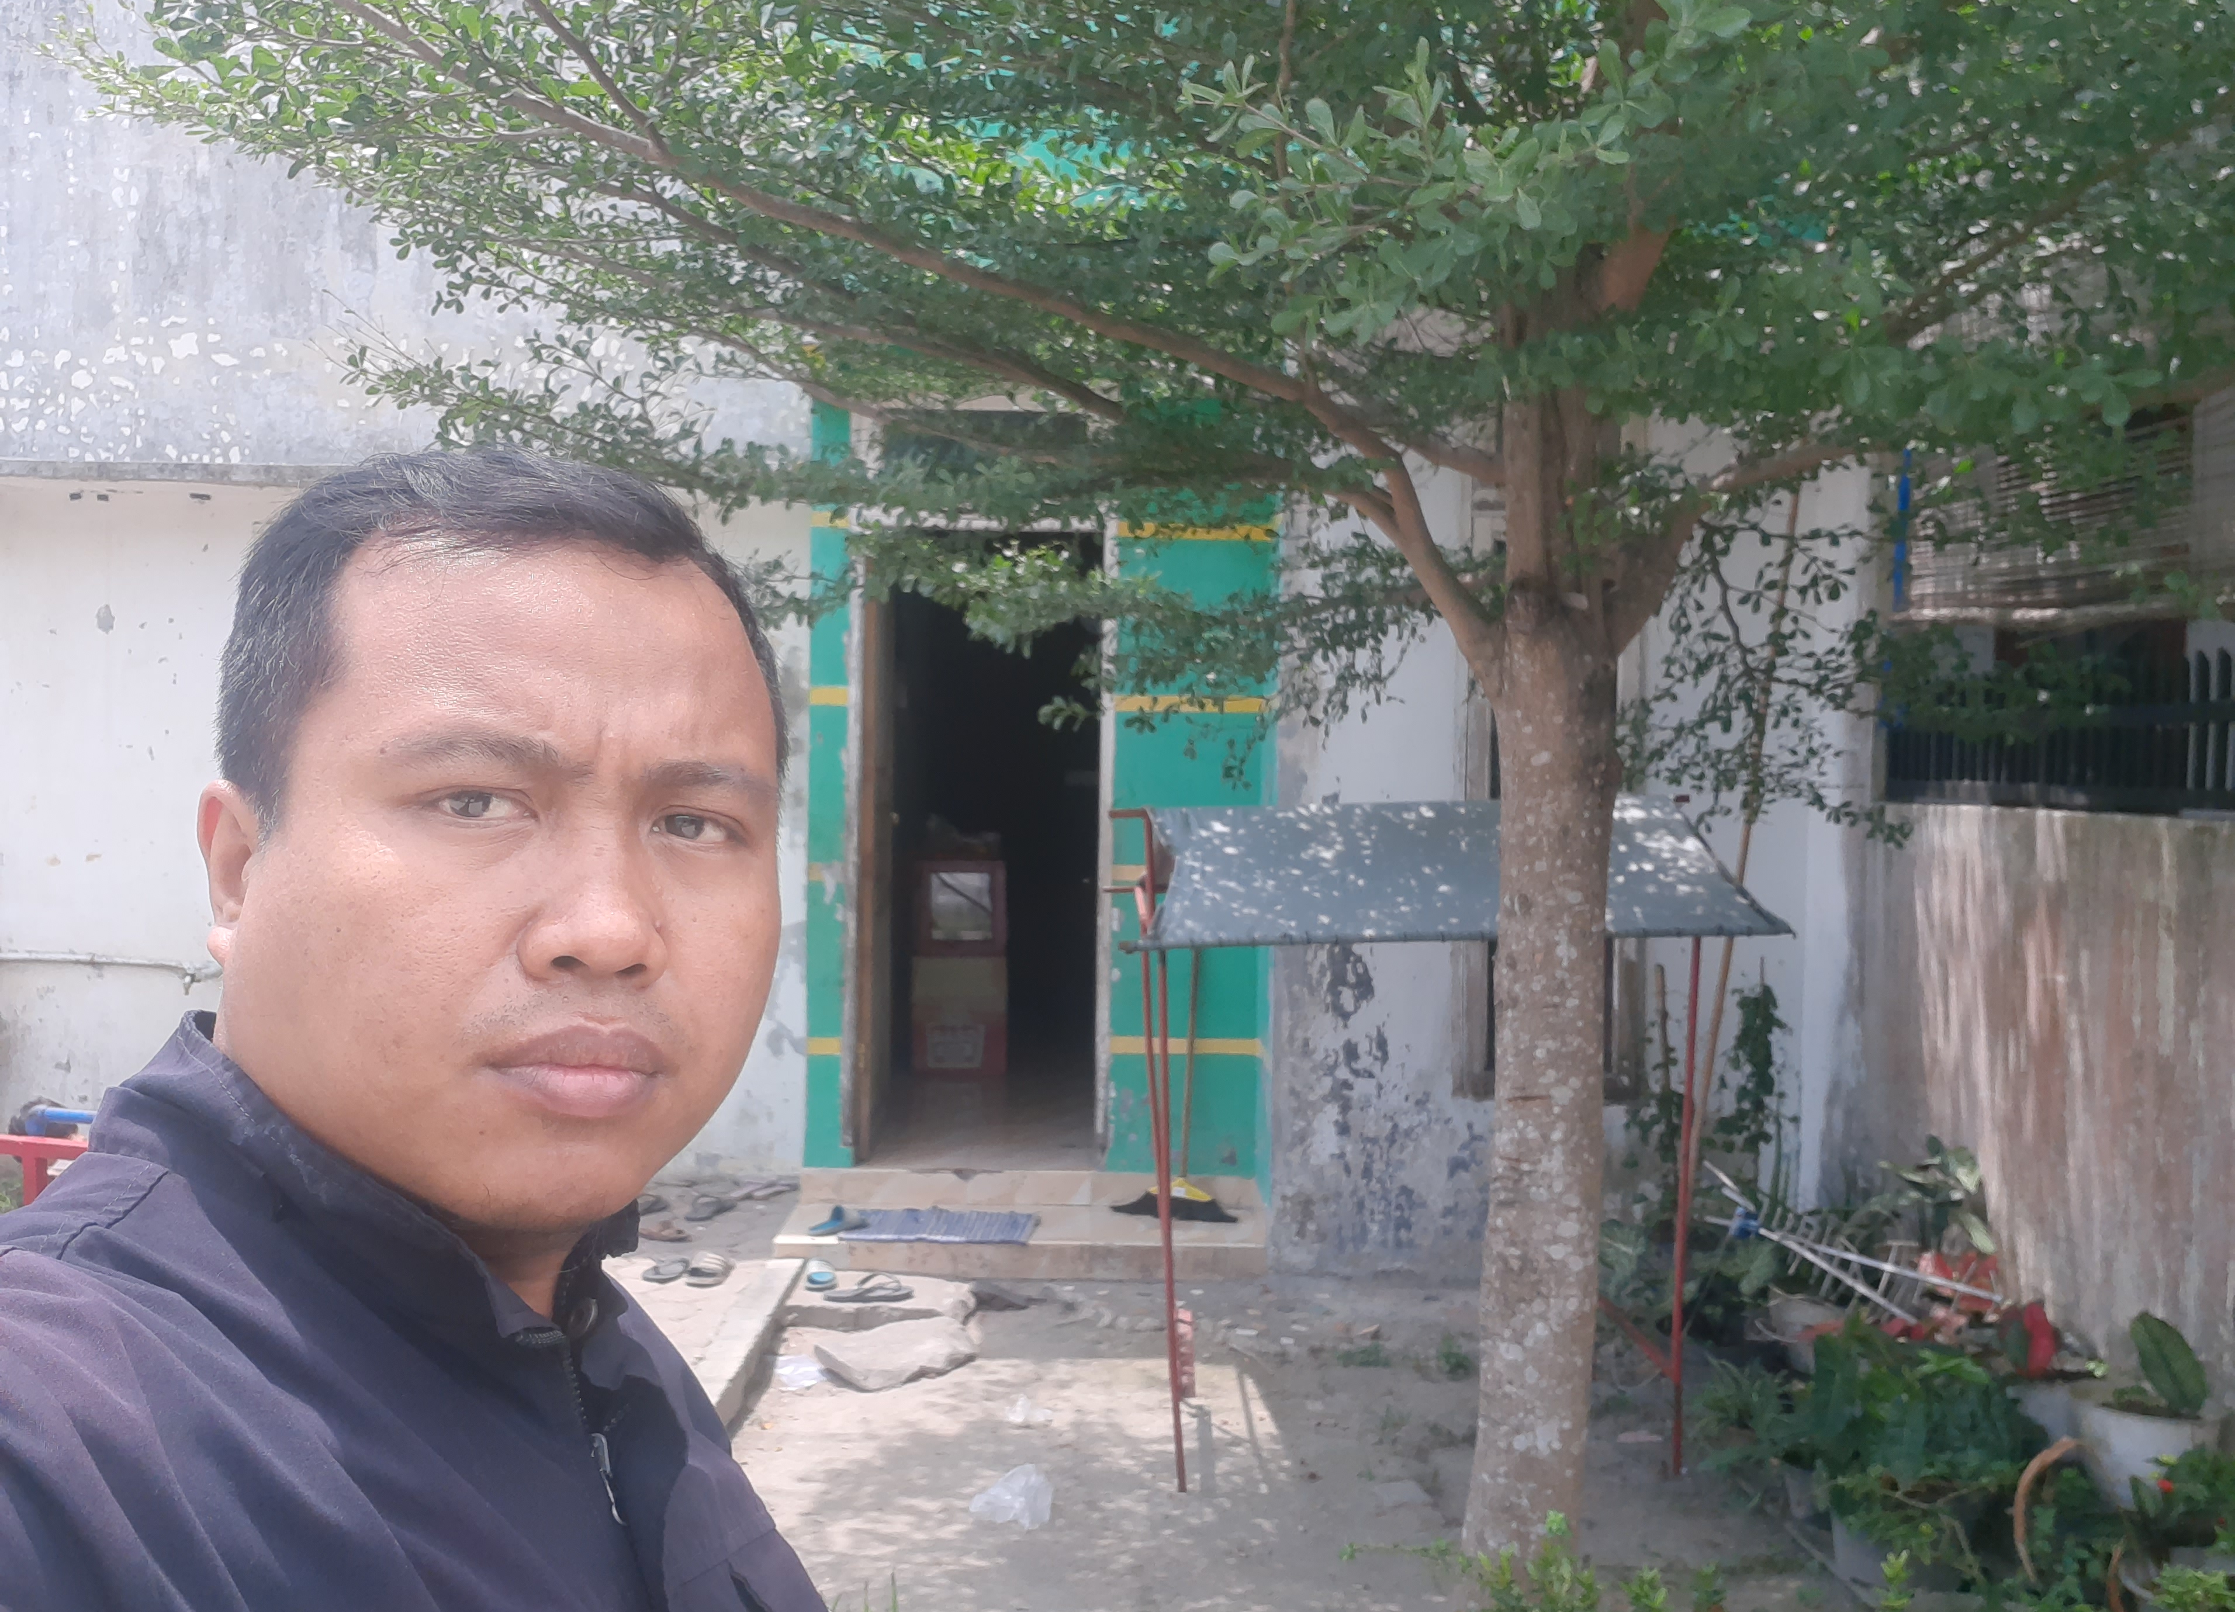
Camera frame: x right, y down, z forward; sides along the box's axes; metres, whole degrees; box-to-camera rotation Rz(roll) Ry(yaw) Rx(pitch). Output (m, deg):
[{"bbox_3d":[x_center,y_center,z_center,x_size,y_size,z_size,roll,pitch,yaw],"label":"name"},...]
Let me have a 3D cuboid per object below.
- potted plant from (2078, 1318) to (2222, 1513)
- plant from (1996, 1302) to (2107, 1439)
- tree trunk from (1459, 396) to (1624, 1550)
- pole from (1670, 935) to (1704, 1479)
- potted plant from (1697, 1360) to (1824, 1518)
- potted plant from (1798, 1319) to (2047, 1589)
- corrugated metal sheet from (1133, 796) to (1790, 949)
[{"bbox_3d":[2.275,1.338,3.601,0.285,0.436,0.280,1,3,-3],"label":"potted plant"},{"bbox_3d":[2.255,1.363,3.902,0.260,0.348,0.260,1,3,-3],"label":"plant"},{"bbox_3d":[0.879,0.350,3.333,0.260,2.370,0.260,1,3,-3],"label":"tree trunk"},{"bbox_3d":[1.285,0.903,3.642,0.027,1.250,0.027,1,3,-3],"label":"pole"},{"bbox_3d":[1.417,1.379,3.582,0.270,0.313,0.270,1,3,-3],"label":"potted plant"},{"bbox_3d":[1.668,1.310,3.369,0.460,0.490,0.440,1,3,-3],"label":"potted plant"},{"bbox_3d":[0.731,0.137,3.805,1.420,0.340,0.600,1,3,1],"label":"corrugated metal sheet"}]

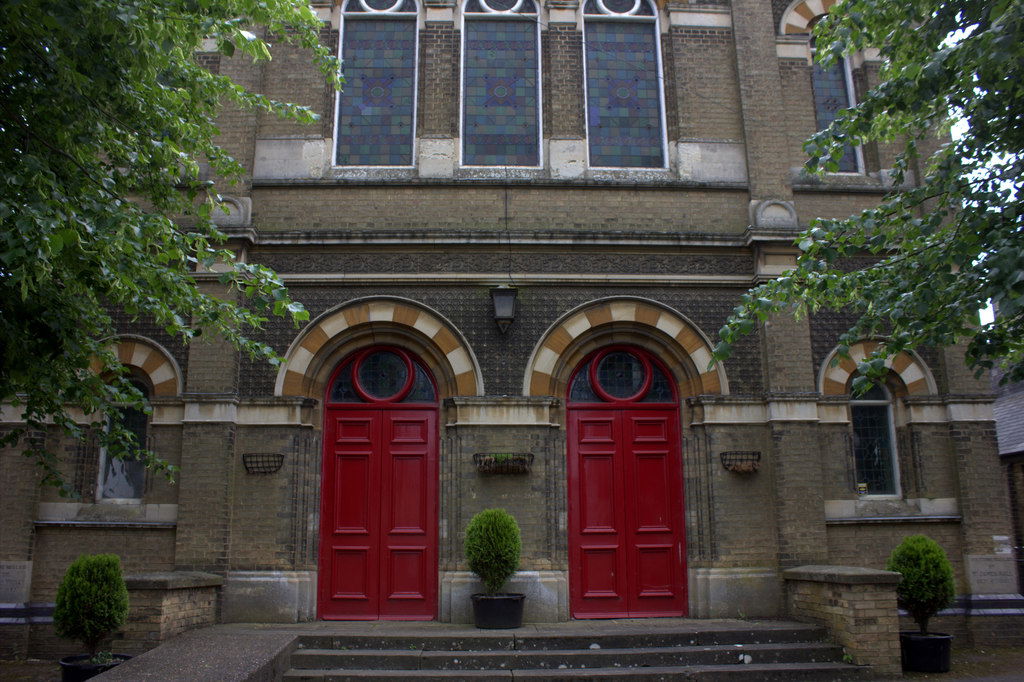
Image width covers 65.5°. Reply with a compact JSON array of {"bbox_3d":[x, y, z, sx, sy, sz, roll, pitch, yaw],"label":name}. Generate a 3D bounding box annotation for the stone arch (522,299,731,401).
[{"bbox_3d":[1.394,0.096,9.999,2.510,1.294,0.320,0,-13,-2],"label":"stone arch"}]

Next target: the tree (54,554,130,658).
[{"bbox_3d":[-3.803,2.400,7.201,0.594,0.890,0.594,0,-12,-2],"label":"tree"}]

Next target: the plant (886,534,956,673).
[{"bbox_3d":[4.417,2.801,8.592,0.690,1.362,0.690,0,-12,-2],"label":"plant"}]

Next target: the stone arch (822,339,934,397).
[{"bbox_3d":[4.668,0.370,10.347,1.532,0.759,0.280,0,-13,-2],"label":"stone arch"}]

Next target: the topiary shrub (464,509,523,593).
[{"bbox_3d":[-0.228,2.470,9.339,0.657,0.965,0.657,0,-12,-2],"label":"topiary shrub"}]

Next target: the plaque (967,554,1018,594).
[{"bbox_3d":[5.793,2.822,9.621,0.596,0.446,0.060,0,-12,-2],"label":"plaque"}]

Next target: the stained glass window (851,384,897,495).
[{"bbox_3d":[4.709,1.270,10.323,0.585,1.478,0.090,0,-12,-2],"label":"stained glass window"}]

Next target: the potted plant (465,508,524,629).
[{"bbox_3d":[-0.204,2.647,9.303,0.701,1.326,0.701,0,-12,-2],"label":"potted plant"}]

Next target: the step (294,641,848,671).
[{"bbox_3d":[0.599,3.358,8.456,5.796,0.142,0.350,0,-12,-2],"label":"step"}]

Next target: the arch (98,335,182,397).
[{"bbox_3d":[-4.824,0.333,10.088,1.459,0.797,0.280,0,-13,-2],"label":"arch"}]

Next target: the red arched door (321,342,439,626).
[{"bbox_3d":[-1.592,1.678,9.740,1.409,3.284,0.200,0,-13,-2],"label":"red arched door"}]

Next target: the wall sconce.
[{"bbox_3d":[-0.092,-0.383,9.779,0.333,0.560,0.320,0,-13,-2],"label":"wall sconce"}]

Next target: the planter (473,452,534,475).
[{"bbox_3d":[-0.094,1.458,9.438,0.725,0.240,0.210,0,-13,-2],"label":"planter"}]

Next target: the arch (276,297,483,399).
[{"bbox_3d":[-1.656,0.096,10.224,2.582,1.302,0.320,0,-12,-2],"label":"arch"}]

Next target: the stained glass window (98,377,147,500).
[{"bbox_3d":[-4.861,1.225,10.074,0.576,1.559,0.150,0,-13,-2],"label":"stained glass window"}]

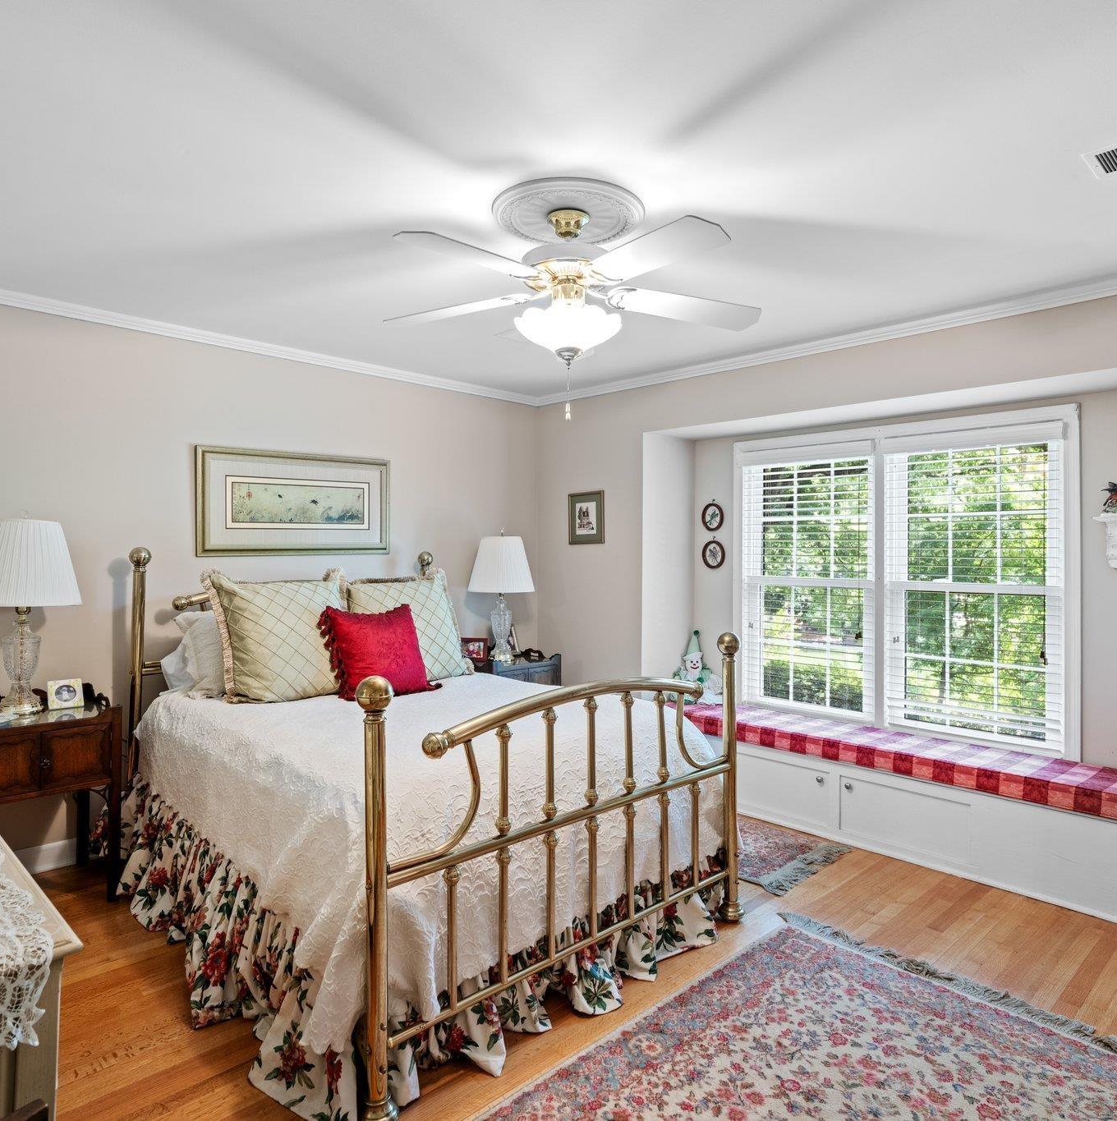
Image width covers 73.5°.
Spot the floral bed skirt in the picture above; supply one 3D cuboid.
[{"bbox_3d":[-0.584,1.139,3.001,1.710,0.429,2.112,0,1,-44],"label":"floral bed skirt"}]

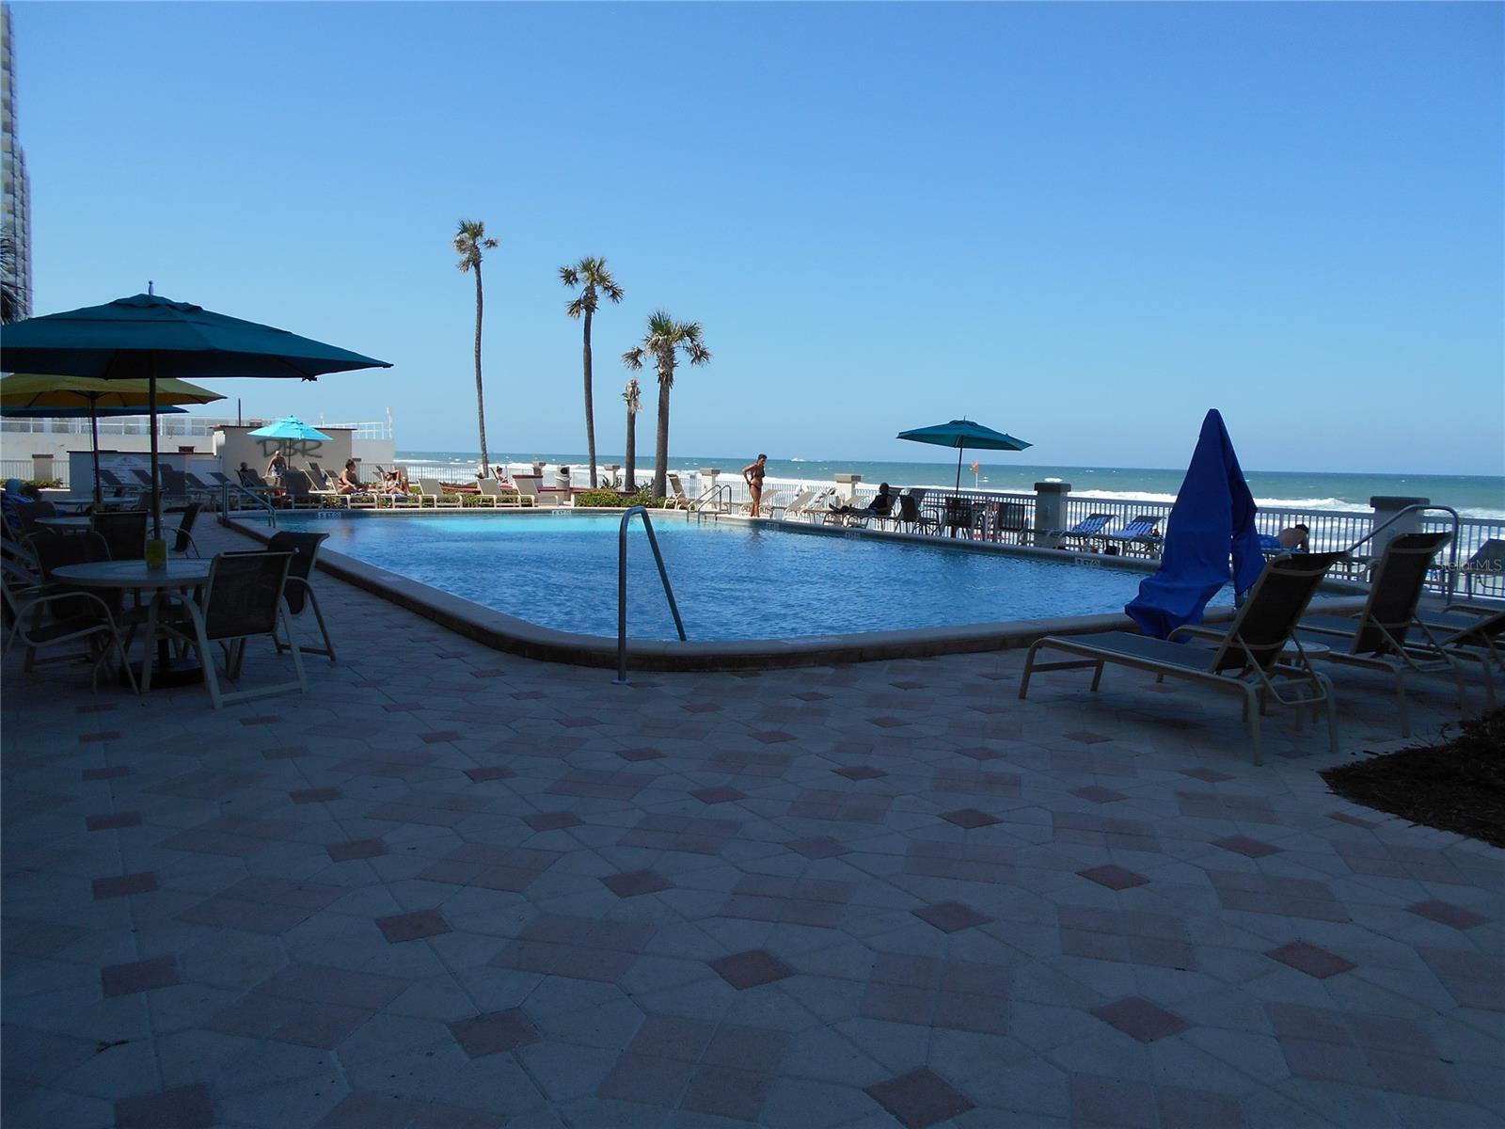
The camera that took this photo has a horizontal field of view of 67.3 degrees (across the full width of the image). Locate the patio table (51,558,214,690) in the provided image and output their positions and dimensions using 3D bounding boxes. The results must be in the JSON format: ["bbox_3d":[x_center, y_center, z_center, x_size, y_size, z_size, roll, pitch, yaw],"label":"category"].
[{"bbox_3d":[-3.900,0.403,7.508,1.260,0.730,1.260,-2,6,-28],"label":"patio table"}]

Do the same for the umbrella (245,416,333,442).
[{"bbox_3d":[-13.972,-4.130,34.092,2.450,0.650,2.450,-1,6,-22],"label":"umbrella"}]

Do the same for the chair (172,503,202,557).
[{"bbox_3d":[-6.848,-0.252,13.449,0.700,0.960,0.630,-1,6,-26],"label":"chair"}]

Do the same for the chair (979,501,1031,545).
[{"bbox_3d":[4.912,-0.769,21.813,0.680,0.950,0.640,-2,6,-33],"label":"chair"}]

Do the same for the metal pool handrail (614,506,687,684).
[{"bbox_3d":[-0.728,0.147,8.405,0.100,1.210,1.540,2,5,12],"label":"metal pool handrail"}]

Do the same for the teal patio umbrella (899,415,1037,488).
[{"bbox_3d":[4.182,-1.692,22.431,2.720,2.470,2.720,-2,6,-28],"label":"teal patio umbrella"}]

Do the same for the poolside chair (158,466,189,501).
[{"bbox_3d":[-14.801,-1.874,28.981,0.670,0.960,1.550,-2,6,-30],"label":"poolside chair"}]

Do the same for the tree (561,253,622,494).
[{"bbox_3d":[-5.353,-6.143,37.700,2.100,8.106,2.100,1,5,0],"label":"tree"}]

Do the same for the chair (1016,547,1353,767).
[{"bbox_3d":[2.540,0.414,6.849,0.670,1.110,1.850,-2,6,-28],"label":"chair"}]

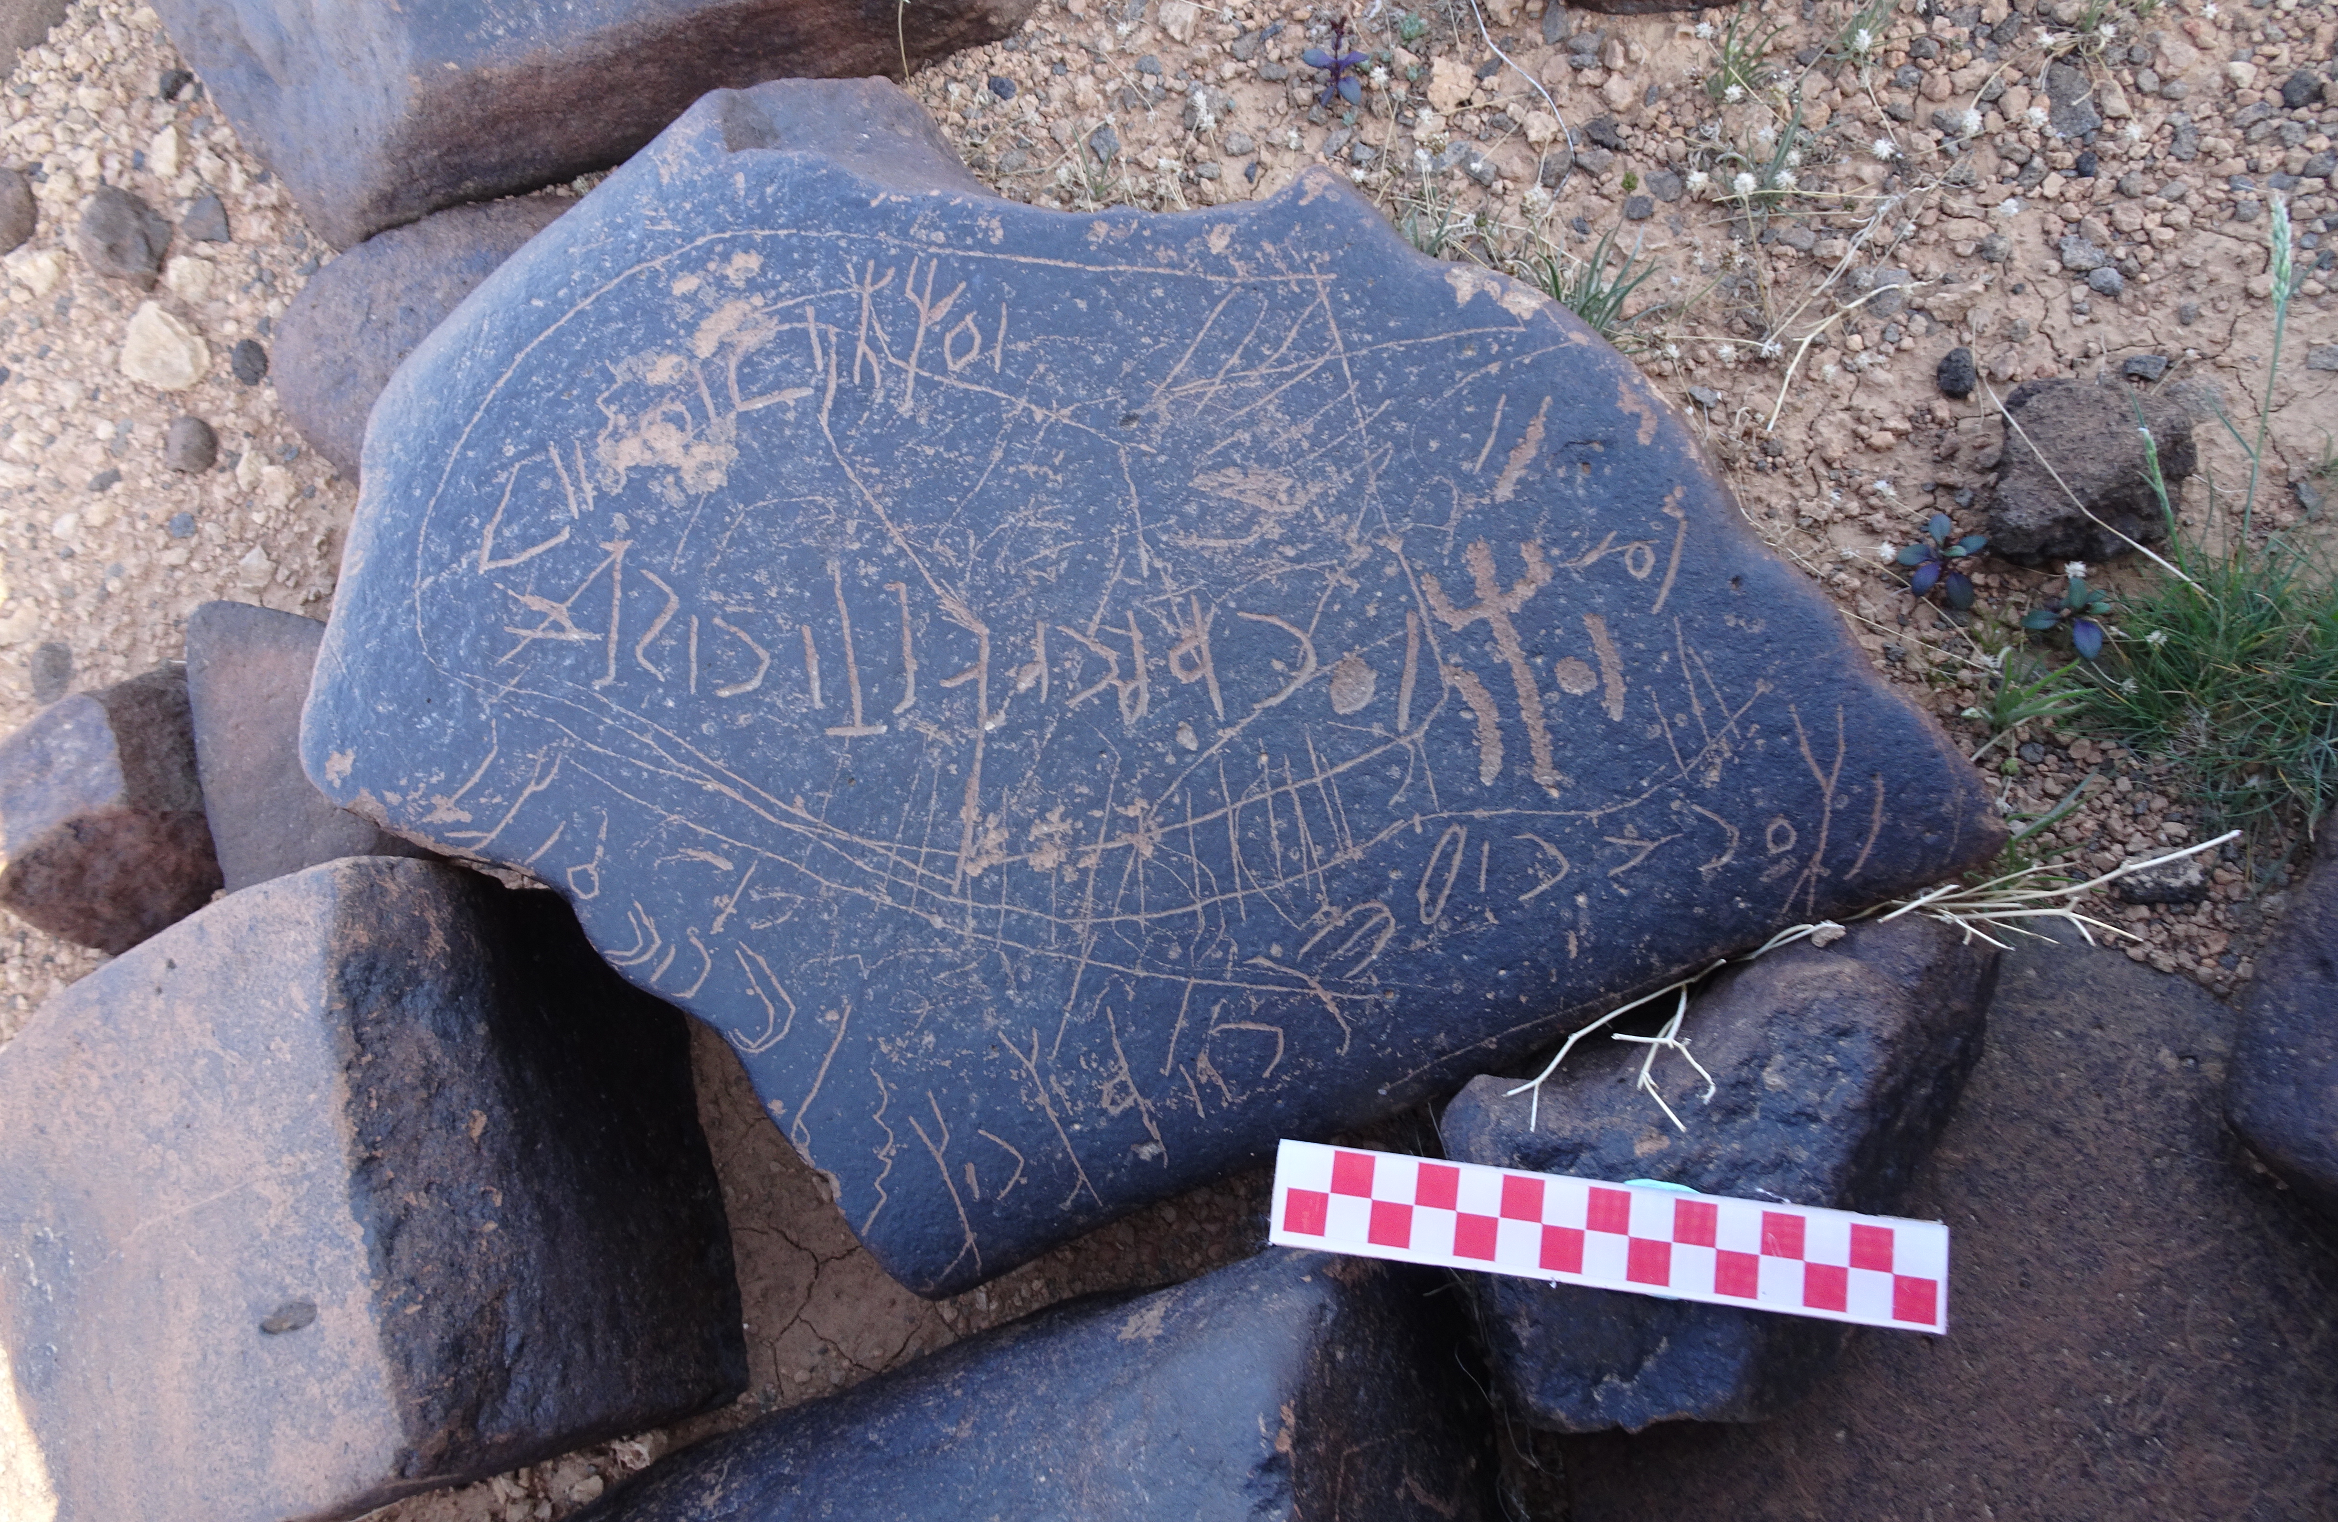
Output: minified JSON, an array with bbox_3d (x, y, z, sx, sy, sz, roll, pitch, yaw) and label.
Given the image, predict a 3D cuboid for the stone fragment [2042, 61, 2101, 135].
[{"bbox_3d":[0.319,-0.233,0.572,0.016,0.011,0.031,-6,72,0],"label":"stone fragment"}]

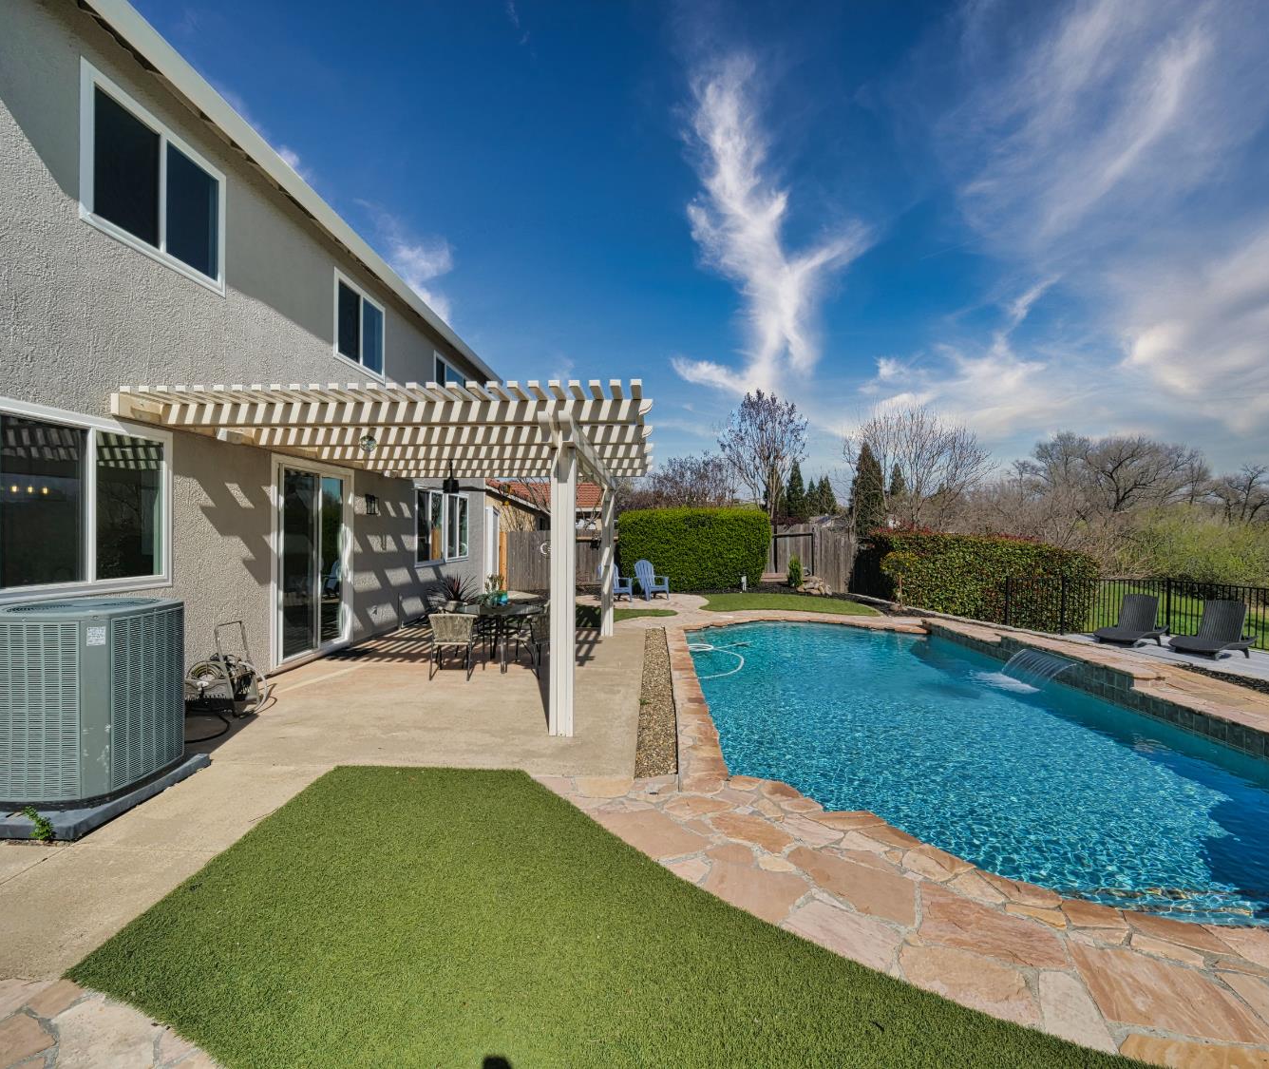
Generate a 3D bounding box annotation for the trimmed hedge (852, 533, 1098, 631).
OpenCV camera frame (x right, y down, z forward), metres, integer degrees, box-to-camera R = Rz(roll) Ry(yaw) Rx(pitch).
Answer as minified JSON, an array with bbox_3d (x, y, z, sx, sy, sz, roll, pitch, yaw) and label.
[{"bbox_3d":[8.305,1.081,14.197,4.700,2.150,1.800,0,0,2],"label":"trimmed hedge"}]

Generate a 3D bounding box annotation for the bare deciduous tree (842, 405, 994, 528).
[{"bbox_3d":[12.063,-1.733,24.491,6.000,7.465,6.000,0,0,24],"label":"bare deciduous tree"}]

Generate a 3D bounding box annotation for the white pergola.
[{"bbox_3d":[-1.933,0.191,7.526,4.380,2.880,5.820,0,0,2],"label":"white pergola"}]

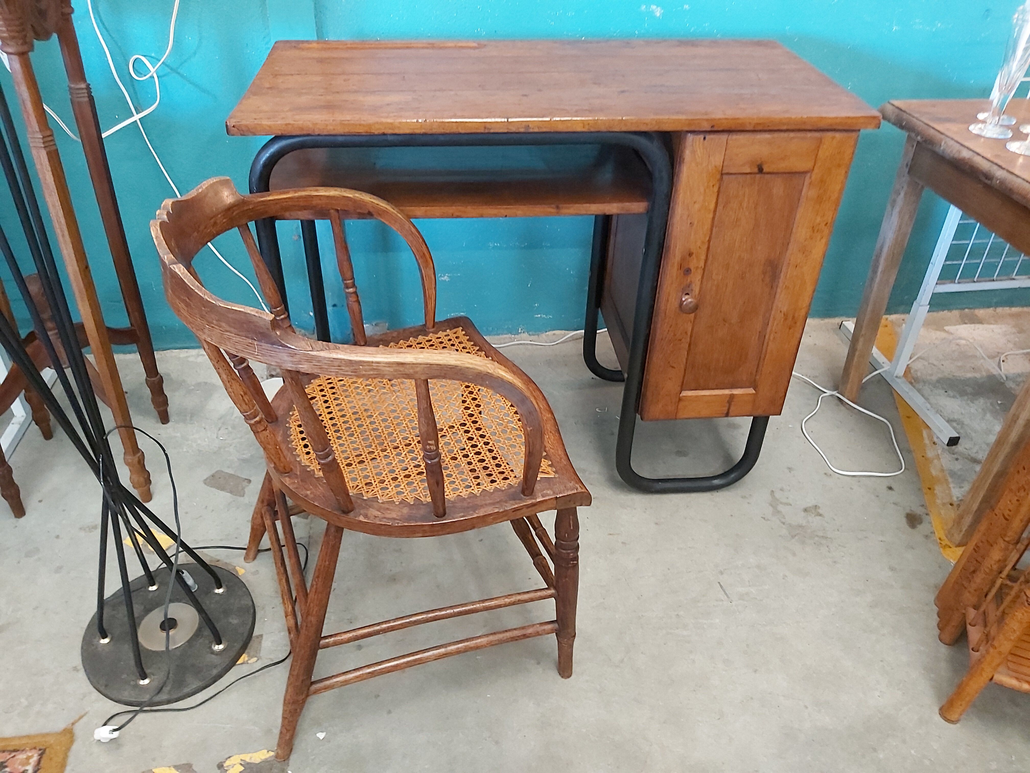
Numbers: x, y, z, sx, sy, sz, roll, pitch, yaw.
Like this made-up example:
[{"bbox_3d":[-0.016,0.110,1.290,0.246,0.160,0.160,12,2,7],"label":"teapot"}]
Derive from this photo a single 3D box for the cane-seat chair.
[{"bbox_3d":[-0.208,0.088,1.175,0.494,0.771,0.512,-13,39,-18],"label":"cane-seat chair"}]

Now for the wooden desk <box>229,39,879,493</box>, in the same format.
[{"bbox_3d":[0.050,-0.227,1.592,1.003,0.789,0.485,-2,37,-4],"label":"wooden desk"}]

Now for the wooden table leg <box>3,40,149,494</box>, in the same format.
[{"bbox_3d":[-0.736,-0.122,1.355,0.043,0.876,0.043,1,36,-6],"label":"wooden table leg"}]

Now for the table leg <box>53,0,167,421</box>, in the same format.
[{"bbox_3d":[-0.786,-0.273,1.553,0.043,0.883,0.043,1,36,-6],"label":"table leg"}]

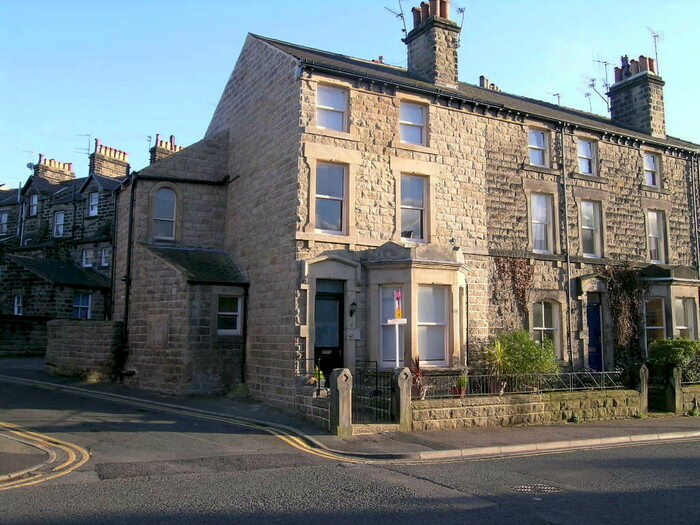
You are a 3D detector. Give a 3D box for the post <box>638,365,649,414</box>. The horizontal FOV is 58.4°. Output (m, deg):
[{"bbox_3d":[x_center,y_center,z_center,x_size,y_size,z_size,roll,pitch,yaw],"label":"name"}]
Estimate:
[{"bbox_3d":[7.610,3.328,16.509,0.315,1.279,0.284,4,-8,-26],"label":"post"}]

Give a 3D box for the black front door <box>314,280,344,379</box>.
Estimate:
[{"bbox_3d":[-0.555,1.705,15.438,0.845,2.539,0.100,4,-8,-27],"label":"black front door"}]

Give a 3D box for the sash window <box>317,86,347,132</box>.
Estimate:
[{"bbox_3d":[-0.477,-3.844,15.905,0.903,1.157,0.132,4,-8,-26],"label":"sash window"}]

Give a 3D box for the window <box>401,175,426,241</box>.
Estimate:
[{"bbox_3d":[1.713,-1.446,16.919,0.915,1.829,0.130,4,-8,-27],"label":"window"}]

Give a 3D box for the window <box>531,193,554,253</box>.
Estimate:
[{"bbox_3d":[5.749,-1.162,18.963,0.905,1.829,0.130,4,-8,-27],"label":"window"}]

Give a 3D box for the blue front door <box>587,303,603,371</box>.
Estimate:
[{"bbox_3d":[7.508,2.339,19.470,0.860,2.150,0.080,4,-8,-27],"label":"blue front door"}]

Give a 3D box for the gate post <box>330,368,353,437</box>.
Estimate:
[{"bbox_3d":[-0.174,2.804,12.661,0.315,1.335,0.355,4,-8,-26],"label":"gate post"}]

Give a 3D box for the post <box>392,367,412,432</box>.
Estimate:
[{"bbox_3d":[1.155,3.035,13.961,0.344,1.405,0.280,4,-8,-27],"label":"post"}]

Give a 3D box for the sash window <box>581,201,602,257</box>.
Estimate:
[{"bbox_3d":[7.579,-1.033,19.890,0.915,1.829,0.130,4,-8,-27],"label":"sash window"}]

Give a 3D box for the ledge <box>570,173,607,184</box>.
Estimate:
[{"bbox_3d":[7.591,-2.658,19.949,1.513,0.165,0.220,4,-8,-27],"label":"ledge"}]

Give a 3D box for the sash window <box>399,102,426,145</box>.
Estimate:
[{"bbox_3d":[1.687,-3.668,16.976,0.913,1.137,0.132,4,-8,-26],"label":"sash window"}]

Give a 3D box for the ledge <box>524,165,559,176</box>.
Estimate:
[{"bbox_3d":[5.746,-2.738,18.751,1.462,0.152,0.203,4,-8,-26],"label":"ledge"}]

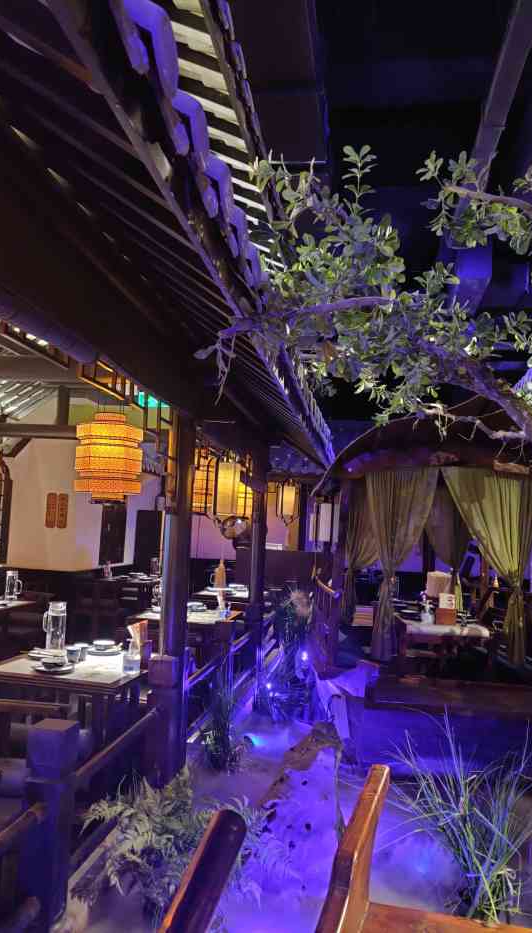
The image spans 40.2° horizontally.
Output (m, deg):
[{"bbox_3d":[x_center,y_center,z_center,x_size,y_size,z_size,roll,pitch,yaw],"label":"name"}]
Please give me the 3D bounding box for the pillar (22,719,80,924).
[{"bbox_3d":[-0.755,1.278,2.506,0.130,0.750,0.135,2,-5,9],"label":"pillar"}]

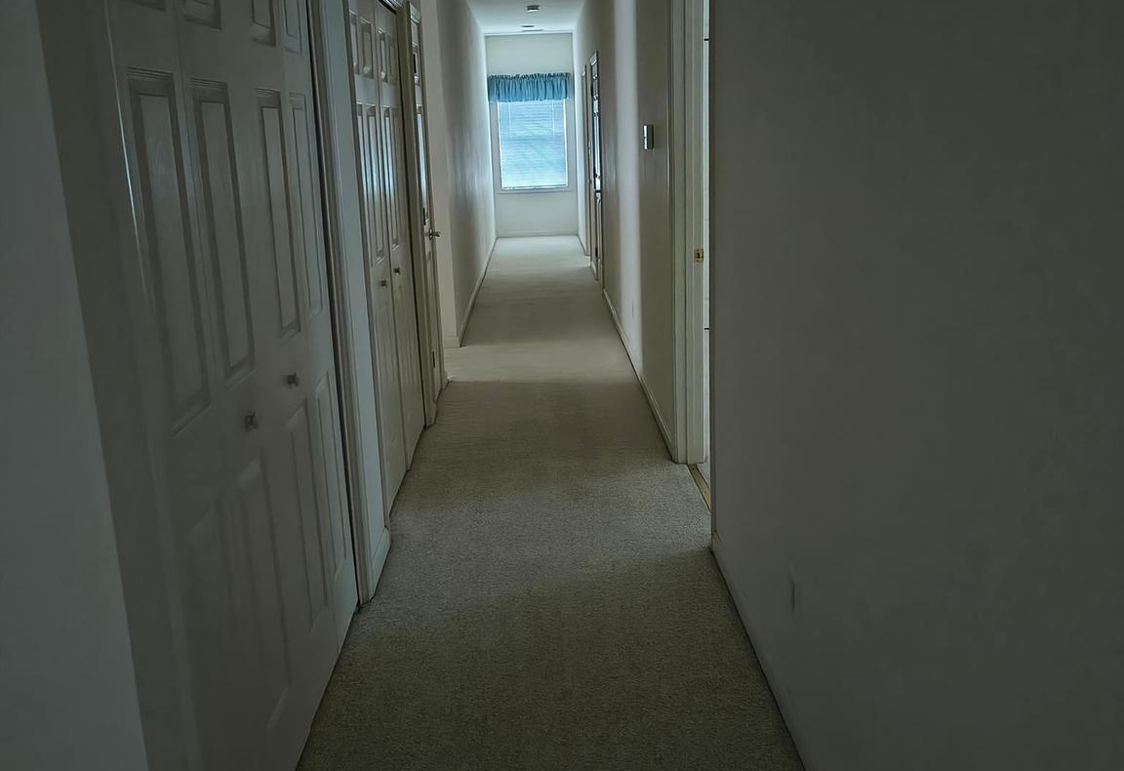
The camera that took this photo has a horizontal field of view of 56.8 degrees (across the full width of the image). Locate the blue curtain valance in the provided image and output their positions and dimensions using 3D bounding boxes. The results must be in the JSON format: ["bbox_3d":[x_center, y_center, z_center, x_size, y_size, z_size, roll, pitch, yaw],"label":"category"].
[{"bbox_3d":[-0.438,-4.155,14.486,1.143,0.366,0.110,-2,14,-1],"label":"blue curtain valance"}]

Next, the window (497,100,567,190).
[{"bbox_3d":[-0.405,-3.502,14.713,0.960,1.428,0.100,-2,14,-1],"label":"window"}]

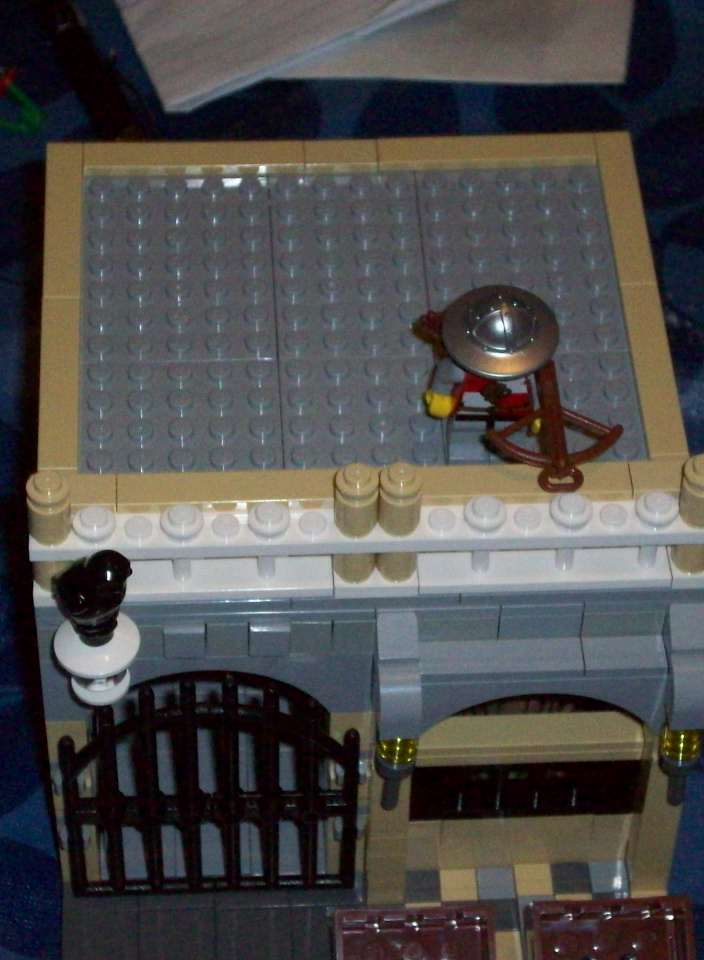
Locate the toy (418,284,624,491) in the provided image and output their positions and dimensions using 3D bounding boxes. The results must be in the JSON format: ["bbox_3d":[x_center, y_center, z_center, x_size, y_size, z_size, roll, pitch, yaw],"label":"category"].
[{"bbox_3d":[0.033,-0.014,0.547,0.038,0.042,0.032,-1,49,-3],"label":"toy"}]

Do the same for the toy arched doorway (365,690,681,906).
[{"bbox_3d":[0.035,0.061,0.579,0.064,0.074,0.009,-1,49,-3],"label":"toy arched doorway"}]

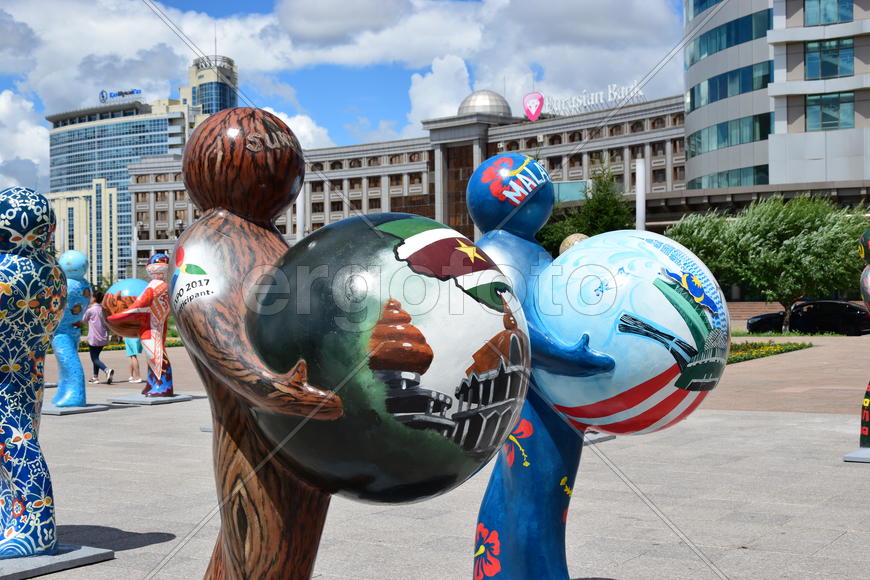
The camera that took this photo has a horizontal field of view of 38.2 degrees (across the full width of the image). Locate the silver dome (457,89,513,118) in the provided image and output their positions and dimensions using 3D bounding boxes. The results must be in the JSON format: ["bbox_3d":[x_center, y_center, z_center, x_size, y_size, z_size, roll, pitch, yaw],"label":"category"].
[{"bbox_3d":[7.759,-28.817,195.000,8.400,4.400,8.400,0,0,0],"label":"silver dome"}]

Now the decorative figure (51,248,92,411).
[{"bbox_3d":[-5.267,0.534,17.399,1.150,2.150,0.920,0,0,24],"label":"decorative figure"}]

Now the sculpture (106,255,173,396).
[{"bbox_3d":[-4.470,0.533,19.111,1.150,2.150,0.920,0,0,27],"label":"sculpture"}]

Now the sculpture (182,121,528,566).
[{"bbox_3d":[-0.258,0.483,4.006,1.180,2.170,0.950,-1,0,20],"label":"sculpture"}]

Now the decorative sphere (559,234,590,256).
[{"bbox_3d":[1.516,-0.389,13.200,0.402,0.402,0.402,0,0,0],"label":"decorative sphere"}]

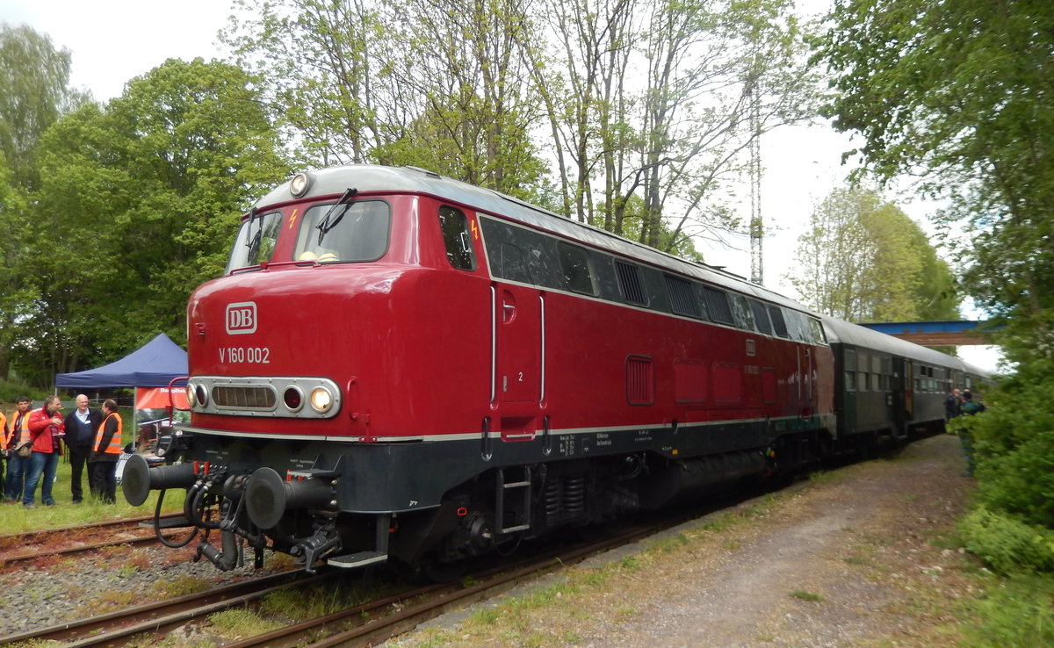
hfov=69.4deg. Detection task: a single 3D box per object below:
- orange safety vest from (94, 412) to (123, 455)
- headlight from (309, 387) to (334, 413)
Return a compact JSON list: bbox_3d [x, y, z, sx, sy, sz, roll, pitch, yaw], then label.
[{"bbox_3d":[-6.845,1.788,12.450,0.340,0.670,0.480,2,-5,-12],"label":"orange safety vest"},{"bbox_3d":[-1.653,0.605,6.136,0.205,0.210,0.080,-1,-6,20],"label":"headlight"}]

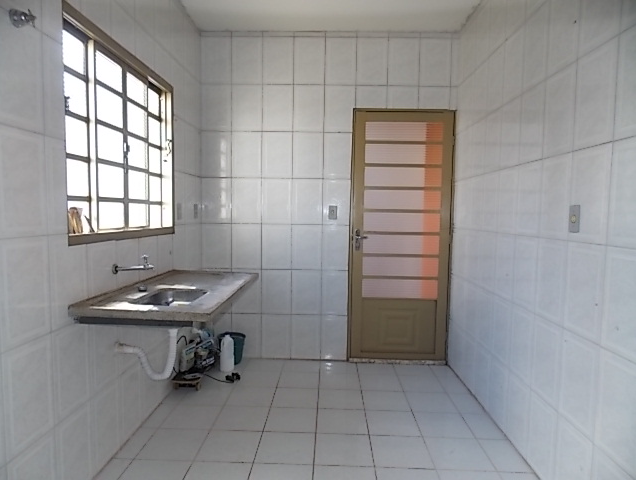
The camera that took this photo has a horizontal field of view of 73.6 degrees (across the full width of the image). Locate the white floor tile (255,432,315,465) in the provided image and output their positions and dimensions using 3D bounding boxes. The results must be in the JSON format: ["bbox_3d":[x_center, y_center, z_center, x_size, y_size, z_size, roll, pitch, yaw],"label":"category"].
[{"bbox_3d":[-0.173,1.142,2.334,0.309,0.010,0.315,1,4,1],"label":"white floor tile"}]

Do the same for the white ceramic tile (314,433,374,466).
[{"bbox_3d":[0.138,1.133,2.291,0.302,0.010,0.306,1,4,2],"label":"white ceramic tile"}]

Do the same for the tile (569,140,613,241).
[{"bbox_3d":[1.105,-0.180,1.725,0.010,0.385,0.257,1,4,1],"label":"tile"}]

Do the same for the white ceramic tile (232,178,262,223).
[{"bbox_3d":[-0.619,-0.339,3.688,0.264,0.394,0.010,1,4,2],"label":"white ceramic tile"}]

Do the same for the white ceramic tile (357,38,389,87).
[{"bbox_3d":[0.452,-1.488,3.549,0.261,0.391,0.010,1,4,1],"label":"white ceramic tile"}]

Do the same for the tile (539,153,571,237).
[{"bbox_3d":[1.131,-0.203,2.023,0.010,0.394,0.264,1,4,1],"label":"tile"}]

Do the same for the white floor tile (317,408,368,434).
[{"bbox_3d":[0.144,1.109,2.593,0.302,0.014,0.304,1,4,2],"label":"white floor tile"}]

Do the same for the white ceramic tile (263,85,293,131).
[{"bbox_3d":[-0.332,-1.091,3.523,0.254,0.380,0.014,1,4,1],"label":"white ceramic tile"}]

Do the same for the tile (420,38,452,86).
[{"bbox_3d":[0.969,-1.463,3.496,0.256,0.385,0.010,1,4,2],"label":"tile"}]

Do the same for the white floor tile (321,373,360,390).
[{"bbox_3d":[0.163,1.071,3.214,0.302,0.010,0.305,1,4,2],"label":"white floor tile"}]

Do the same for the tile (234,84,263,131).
[{"bbox_3d":[-0.589,-1.095,3.528,0.254,0.380,0.014,1,4,1],"label":"tile"}]

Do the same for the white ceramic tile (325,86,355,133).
[{"bbox_3d":[0.184,-1.103,3.581,0.261,0.391,0.010,1,4,1],"label":"white ceramic tile"}]

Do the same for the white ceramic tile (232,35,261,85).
[{"bbox_3d":[-0.600,-1.517,3.610,0.264,0.394,0.010,1,4,2],"label":"white ceramic tile"}]

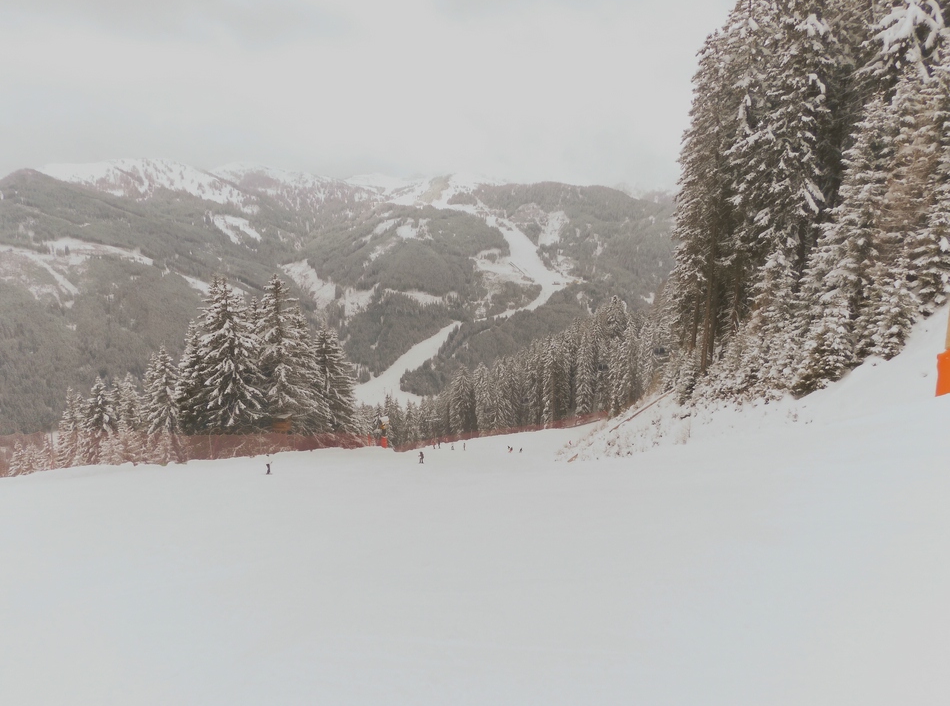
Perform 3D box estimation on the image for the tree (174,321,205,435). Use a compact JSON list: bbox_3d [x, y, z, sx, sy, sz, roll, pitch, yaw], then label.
[{"bbox_3d":[-30.023,3.468,69.765,3.810,13.760,3.810,-1,12,0],"label":"tree"}]

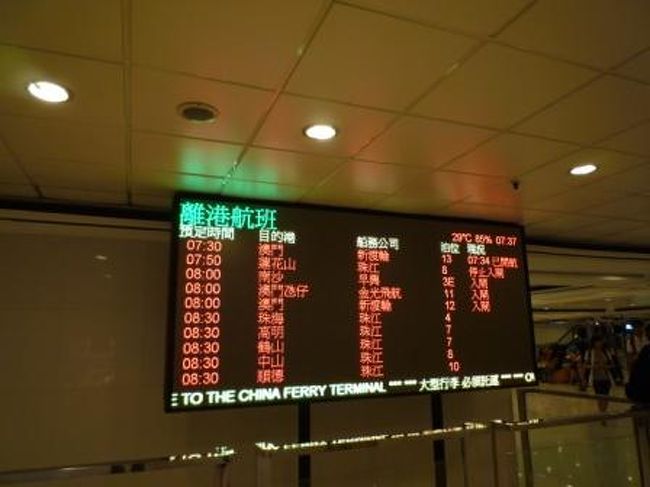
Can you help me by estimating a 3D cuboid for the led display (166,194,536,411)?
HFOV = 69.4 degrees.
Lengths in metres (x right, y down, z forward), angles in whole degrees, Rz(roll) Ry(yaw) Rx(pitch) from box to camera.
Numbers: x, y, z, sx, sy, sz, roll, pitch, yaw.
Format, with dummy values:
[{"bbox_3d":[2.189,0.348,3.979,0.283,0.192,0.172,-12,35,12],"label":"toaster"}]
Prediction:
[{"bbox_3d":[0.389,0.465,3.777,3.123,1.441,0.200,3,-12,-22],"label":"led display"}]

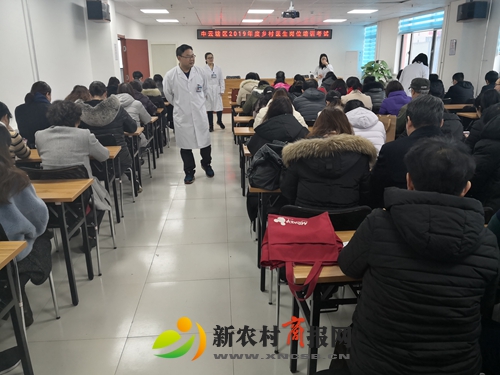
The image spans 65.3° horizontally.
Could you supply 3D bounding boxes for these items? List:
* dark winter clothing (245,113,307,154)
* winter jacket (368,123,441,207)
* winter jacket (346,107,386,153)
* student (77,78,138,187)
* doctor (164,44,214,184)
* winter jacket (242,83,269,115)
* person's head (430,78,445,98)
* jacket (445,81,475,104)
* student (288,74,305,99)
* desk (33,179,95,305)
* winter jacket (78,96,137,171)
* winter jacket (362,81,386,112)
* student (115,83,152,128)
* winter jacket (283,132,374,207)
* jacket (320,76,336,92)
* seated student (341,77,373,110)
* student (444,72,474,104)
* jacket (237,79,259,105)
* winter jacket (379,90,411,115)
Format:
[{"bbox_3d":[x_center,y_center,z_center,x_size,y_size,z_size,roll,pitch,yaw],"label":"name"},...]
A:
[{"bbox_3d":[0.228,-0.235,3.187,0.540,0.710,0.500,-1,18,-4],"label":"dark winter clothing"},{"bbox_3d":[0.943,0.024,2.252,0.580,0.790,0.520,0,18,-1],"label":"winter jacket"},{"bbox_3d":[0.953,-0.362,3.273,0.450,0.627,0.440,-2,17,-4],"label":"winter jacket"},{"bbox_3d":[-1.490,-0.479,4.291,0.571,1.310,0.739,-2,18,-4],"label":"student"},{"bbox_3d":[-0.743,-0.926,5.048,0.600,1.725,0.480,-6,19,-18],"label":"doctor"},{"bbox_3d":[0.155,-1.260,6.142,0.532,0.690,0.512,-2,18,-4],"label":"winter jacket"},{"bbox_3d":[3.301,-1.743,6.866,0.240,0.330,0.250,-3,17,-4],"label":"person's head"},{"bbox_3d":[3.896,-1.610,7.290,0.560,0.750,0.500,-4,18,-12],"label":"jacket"},{"bbox_3d":[0.915,-1.425,7.237,0.492,1.261,0.709,-2,18,-4],"label":"student"},{"bbox_3d":[-1.663,0.389,2.565,1.200,0.745,0.420,-1,18,-4],"label":"desk"},{"bbox_3d":[-1.485,-0.571,4.159,0.571,0.827,0.552,-2,18,-4],"label":"winter jacket"},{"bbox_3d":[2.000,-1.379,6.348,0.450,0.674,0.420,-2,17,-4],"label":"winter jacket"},{"bbox_3d":[-1.559,-0.752,5.263,0.520,1.293,0.750,-2,17,-4],"label":"student"},{"bbox_3d":[0.446,-0.001,2.242,0.530,0.613,0.480,-2,17,-4],"label":"winter jacket"},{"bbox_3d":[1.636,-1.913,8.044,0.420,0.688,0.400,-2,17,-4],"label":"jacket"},{"bbox_3d":[1.629,-1.141,6.316,0.512,1.251,0.709,-2,18,-4],"label":"seated student"},{"bbox_3d":[3.907,-1.478,7.396,0.550,1.335,0.780,-4,18,-12],"label":"student"},{"bbox_3d":[-0.023,-1.691,7.403,0.470,0.696,0.420,-2,17,-4],"label":"jacket"},{"bbox_3d":[1.923,-0.929,5.225,0.520,0.720,0.500,0,18,-1],"label":"winter jacket"}]

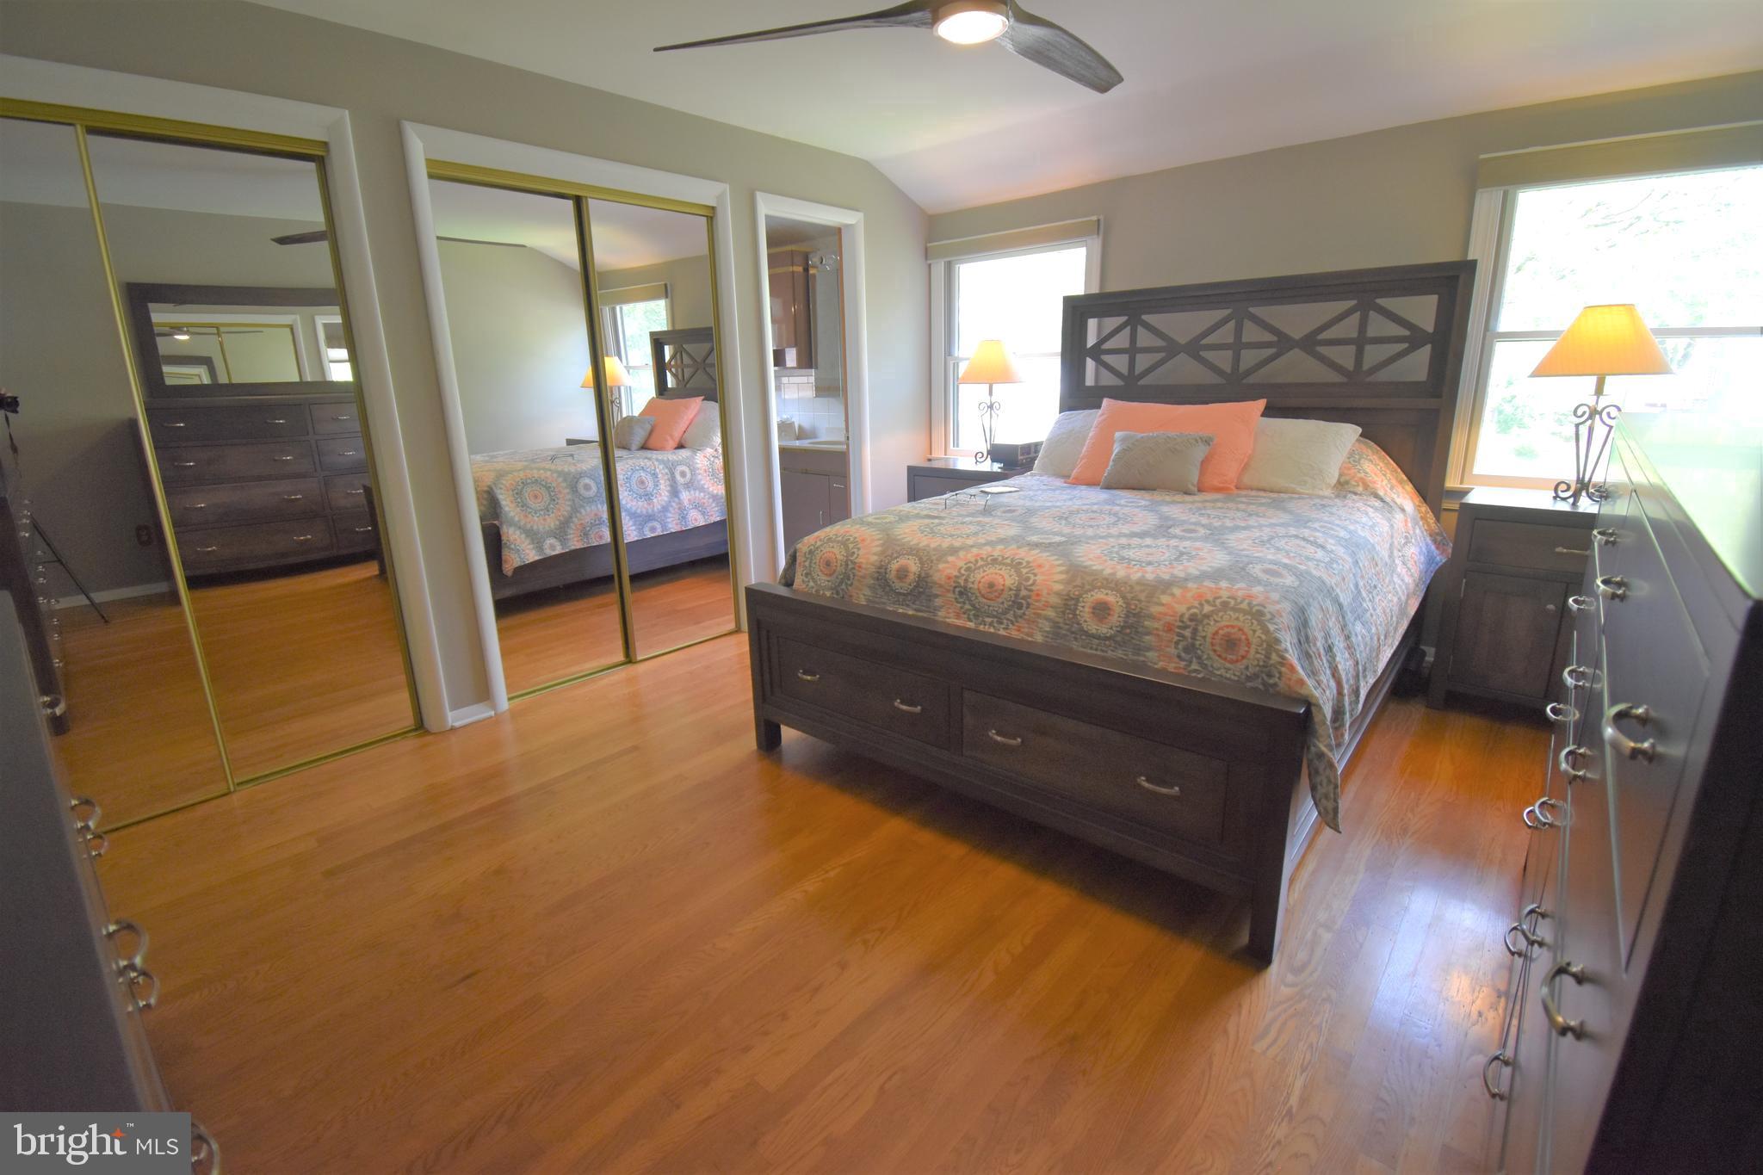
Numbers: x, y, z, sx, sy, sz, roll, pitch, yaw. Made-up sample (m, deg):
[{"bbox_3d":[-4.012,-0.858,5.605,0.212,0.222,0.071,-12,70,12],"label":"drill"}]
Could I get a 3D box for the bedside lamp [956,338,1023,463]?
[{"bbox_3d":[0.606,-1.003,4.052,0.354,0.672,0.354,-1,15,0],"label":"bedside lamp"}]

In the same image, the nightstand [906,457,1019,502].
[{"bbox_3d":[0.541,-0.305,4.260,0.620,0.780,0.470,11,19,40],"label":"nightstand"}]

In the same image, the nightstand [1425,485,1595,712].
[{"bbox_3d":[2.420,0.076,2.624,0.620,0.770,0.470,11,19,40],"label":"nightstand"}]

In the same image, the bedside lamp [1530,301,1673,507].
[{"bbox_3d":[2.431,-0.625,2.505,0.354,0.641,0.354,11,19,40],"label":"bedside lamp"}]

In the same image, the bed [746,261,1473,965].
[{"bbox_3d":[0.904,-0.344,2.680,1.710,1.630,2.235,11,19,40],"label":"bed"}]

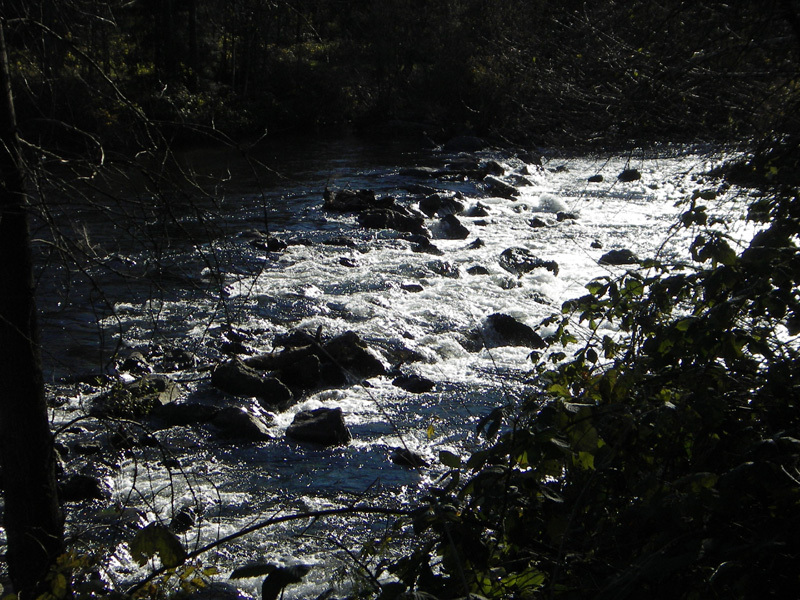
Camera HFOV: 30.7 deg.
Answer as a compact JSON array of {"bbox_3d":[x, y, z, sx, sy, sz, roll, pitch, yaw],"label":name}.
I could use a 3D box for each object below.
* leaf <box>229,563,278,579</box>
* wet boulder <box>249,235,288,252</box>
[{"bbox_3d":[-0.236,0.437,2.350,0.078,0.015,0.050,-5,27,-21],"label":"leaf"},{"bbox_3d":[-2.169,-0.953,23.974,0.659,0.307,0.491,-1,13,-5],"label":"wet boulder"}]

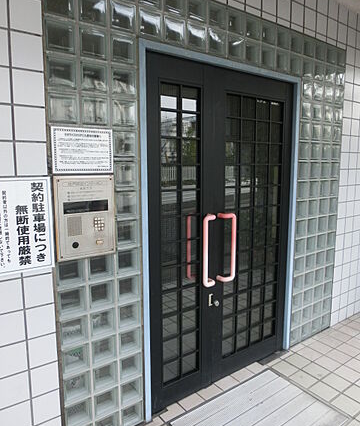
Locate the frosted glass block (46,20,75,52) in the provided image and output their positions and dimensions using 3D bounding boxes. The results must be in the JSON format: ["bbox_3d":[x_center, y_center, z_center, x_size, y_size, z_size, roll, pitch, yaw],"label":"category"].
[{"bbox_3d":[-0.553,-0.788,1.510,0.143,0.144,0.090,-6,10,-35],"label":"frosted glass block"}]

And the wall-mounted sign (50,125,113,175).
[{"bbox_3d":[-0.459,-0.296,1.589,0.297,0.212,0.010,-6,10,-35],"label":"wall-mounted sign"}]

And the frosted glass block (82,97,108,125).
[{"bbox_3d":[-0.431,-0.500,1.643,0.145,0.145,0.090,-6,10,-35],"label":"frosted glass block"}]

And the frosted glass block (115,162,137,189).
[{"bbox_3d":[-0.305,-0.199,1.759,0.145,0.145,0.090,-6,10,-36],"label":"frosted glass block"}]

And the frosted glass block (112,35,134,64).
[{"bbox_3d":[-0.306,-0.818,1.690,0.147,0.147,0.090,-6,10,-35],"label":"frosted glass block"}]

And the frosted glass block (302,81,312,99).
[{"bbox_3d":[0.953,-0.946,2.583,0.145,0.145,0.090,-6,10,-35],"label":"frosted glass block"}]

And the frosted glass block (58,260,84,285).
[{"bbox_3d":[-0.551,0.284,1.647,0.145,0.145,0.090,-6,10,-36],"label":"frosted glass block"}]

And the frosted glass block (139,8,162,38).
[{"bbox_3d":[-0.182,-0.986,1.758,0.145,0.145,0.090,-6,10,-35],"label":"frosted glass block"}]

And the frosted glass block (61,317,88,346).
[{"bbox_3d":[-0.556,0.599,1.730,0.146,0.146,0.090,-6,10,-35],"label":"frosted glass block"}]

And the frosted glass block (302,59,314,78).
[{"bbox_3d":[0.952,-1.101,2.565,0.147,0.147,0.090,-6,10,-35],"label":"frosted glass block"}]

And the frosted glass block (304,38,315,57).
[{"bbox_3d":[0.952,-1.253,2.538,0.145,0.145,0.090,-6,10,-35],"label":"frosted glass block"}]

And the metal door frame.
[{"bbox_3d":[0.330,0.120,2.280,1.383,2.177,0.110,-6,10,-35],"label":"metal door frame"}]

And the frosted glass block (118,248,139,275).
[{"bbox_3d":[-0.302,0.258,1.827,0.145,0.145,0.090,-6,10,-36],"label":"frosted glass block"}]

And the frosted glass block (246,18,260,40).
[{"bbox_3d":[0.448,-1.202,2.185,0.147,0.147,0.090,-6,10,-35],"label":"frosted glass block"}]

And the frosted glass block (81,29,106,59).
[{"bbox_3d":[-0.427,-0.793,1.581,0.145,0.145,0.090,-6,10,-36],"label":"frosted glass block"}]

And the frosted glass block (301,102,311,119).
[{"bbox_3d":[0.943,-0.791,2.596,0.145,0.145,0.090,-6,10,-36],"label":"frosted glass block"}]

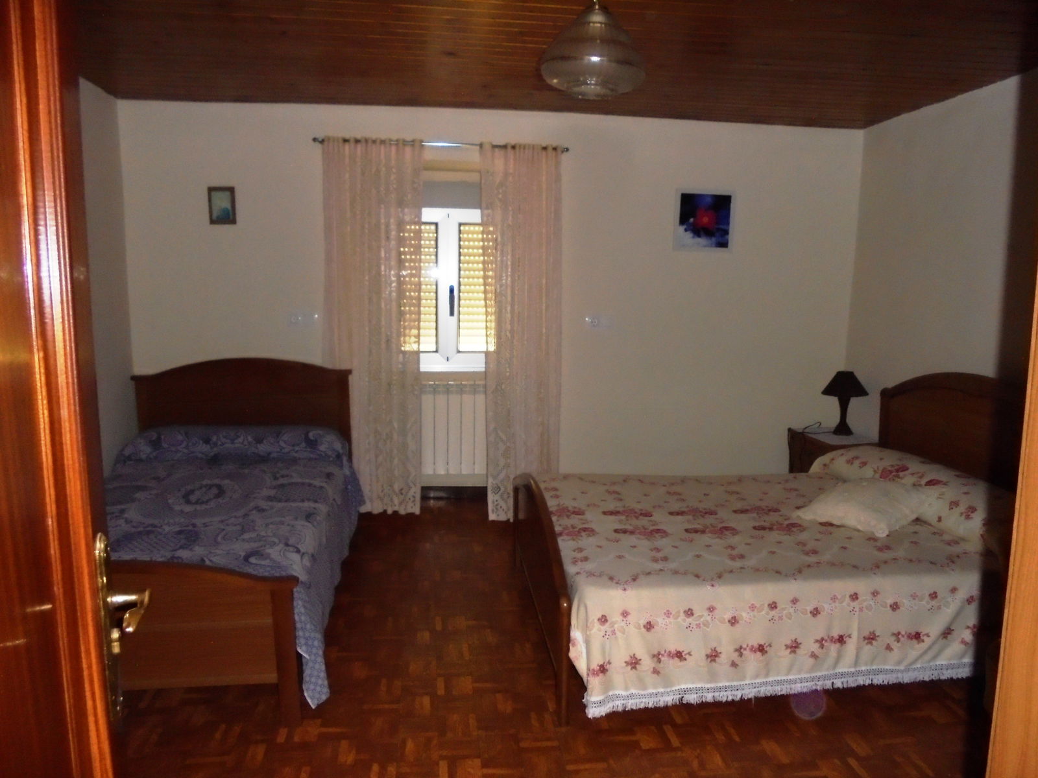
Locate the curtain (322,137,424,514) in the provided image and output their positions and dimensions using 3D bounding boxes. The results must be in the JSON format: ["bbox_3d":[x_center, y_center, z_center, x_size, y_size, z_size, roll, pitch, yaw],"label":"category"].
[{"bbox_3d":[-0.816,-0.309,4.329,0.570,2.090,0.110,0,8,-7],"label":"curtain"}]

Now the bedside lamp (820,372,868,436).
[{"bbox_3d":[1.891,0.083,4.551,0.290,0.370,0.290,0,8,-7],"label":"bedside lamp"}]

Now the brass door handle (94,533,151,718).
[{"bbox_3d":[-0.485,0.303,0.934,0.068,0.246,0.125,0,8,-7],"label":"brass door handle"}]

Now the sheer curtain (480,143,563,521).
[{"bbox_3d":[0.015,-0.286,4.435,0.455,2.140,0.110,0,8,-7],"label":"sheer curtain"}]

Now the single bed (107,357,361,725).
[{"bbox_3d":[-1.362,0.457,3.346,1.225,0.988,1.990,0,8,-7],"label":"single bed"}]

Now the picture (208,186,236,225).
[{"bbox_3d":[-1.616,-0.995,4.225,0.147,0.204,0.025,0,8,-7],"label":"picture"}]

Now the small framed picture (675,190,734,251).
[{"bbox_3d":[1.081,-0.983,4.555,0.370,0.345,0.030,0,8,-7],"label":"small framed picture"}]

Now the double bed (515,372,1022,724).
[{"bbox_3d":[1.011,0.471,3.237,1.960,1.035,1.440,0,8,-7],"label":"double bed"}]

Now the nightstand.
[{"bbox_3d":[1.861,0.536,4.578,0.370,0.535,0.470,0,8,-7],"label":"nightstand"}]

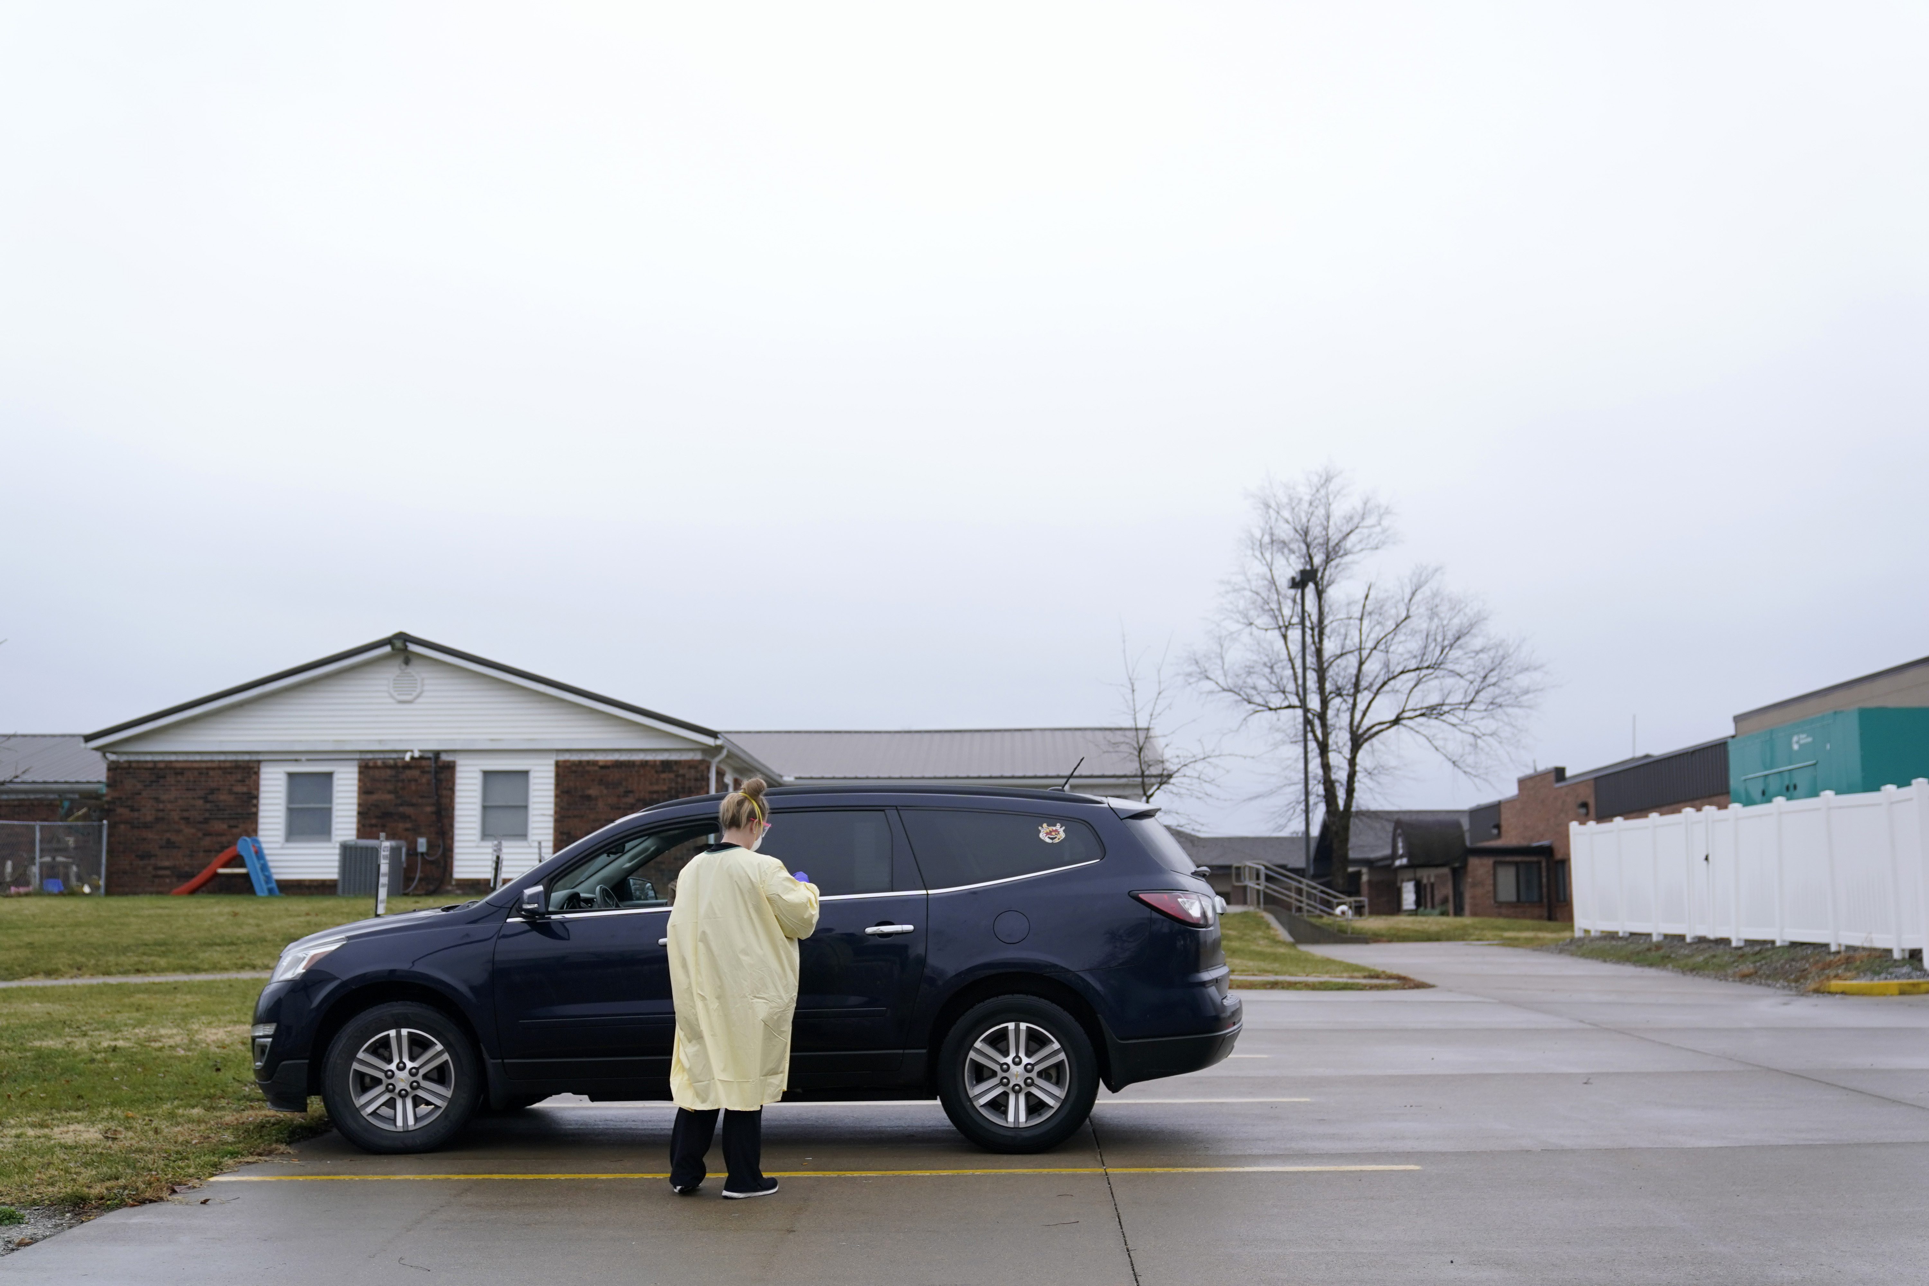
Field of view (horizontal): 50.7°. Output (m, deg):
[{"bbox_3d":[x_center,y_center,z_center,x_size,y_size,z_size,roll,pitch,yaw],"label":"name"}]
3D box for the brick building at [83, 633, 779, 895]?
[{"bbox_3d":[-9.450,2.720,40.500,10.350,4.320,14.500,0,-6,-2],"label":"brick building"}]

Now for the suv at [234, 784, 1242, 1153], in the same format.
[{"bbox_3d":[-1.140,1.705,10.860,5.170,1.780,2.000,-1,-6,4],"label":"suv"}]

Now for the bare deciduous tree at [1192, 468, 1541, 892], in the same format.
[{"bbox_3d":[12.200,1.350,62.000,10.600,13.300,10.200,0,-6,0],"label":"bare deciduous tree"}]

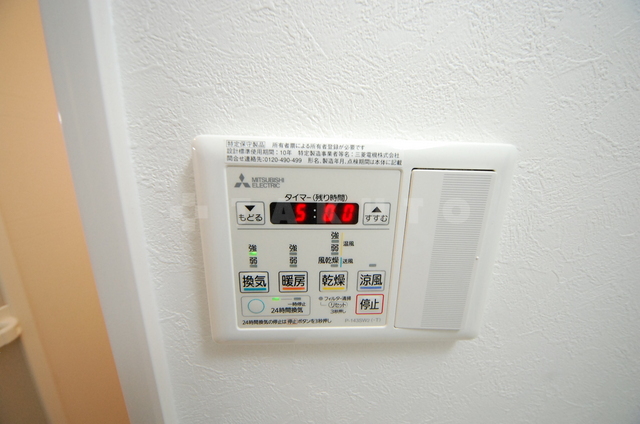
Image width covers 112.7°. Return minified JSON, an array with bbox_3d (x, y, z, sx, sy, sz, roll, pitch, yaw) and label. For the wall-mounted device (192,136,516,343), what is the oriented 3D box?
[{"bbox_3d":[0.019,0.021,0.126,0.166,0.120,0.016,1,12,-3],"label":"wall-mounted device"}]

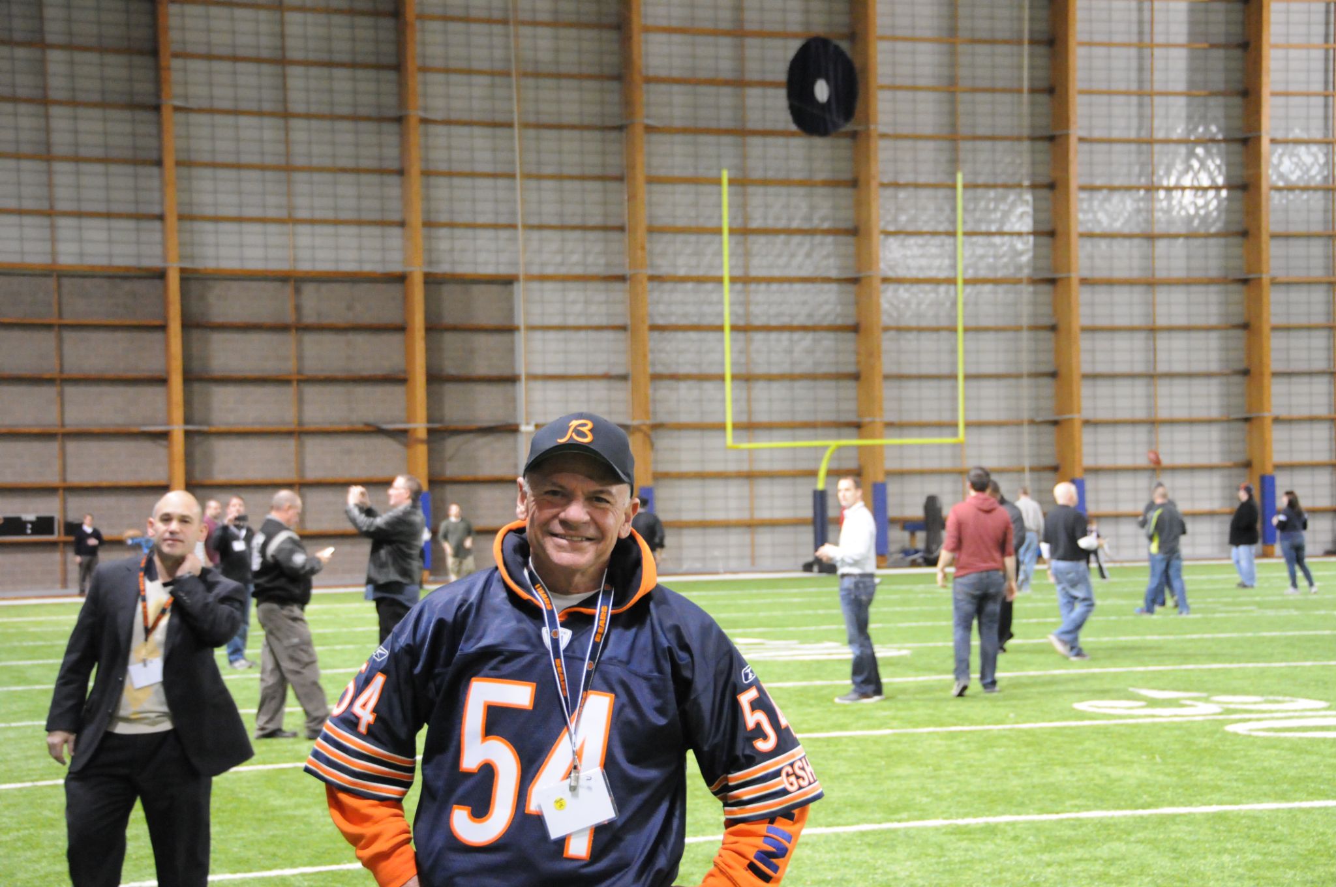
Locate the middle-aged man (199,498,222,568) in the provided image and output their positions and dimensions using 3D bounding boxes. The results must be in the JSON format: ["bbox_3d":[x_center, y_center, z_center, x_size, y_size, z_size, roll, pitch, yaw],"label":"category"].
[{"bbox_3d":[-5.853,1.627,31.475,0.420,1.830,0.550,-2,-2,31],"label":"middle-aged man"}]

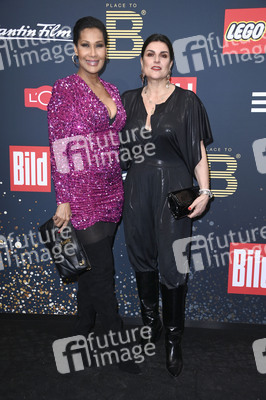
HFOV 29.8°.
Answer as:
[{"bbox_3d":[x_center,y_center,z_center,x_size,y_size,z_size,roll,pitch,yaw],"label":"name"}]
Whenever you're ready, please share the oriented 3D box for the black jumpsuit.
[{"bbox_3d":[0.156,-0.064,2.593,0.500,1.030,0.330,2,12,8],"label":"black jumpsuit"}]

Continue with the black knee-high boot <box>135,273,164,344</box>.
[{"bbox_3d":[0.079,0.621,2.856,0.140,0.500,0.260,8,14,31],"label":"black knee-high boot"}]

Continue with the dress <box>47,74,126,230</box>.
[{"bbox_3d":[-0.233,-0.243,2.525,0.420,0.770,0.300,-7,14,-32],"label":"dress"}]

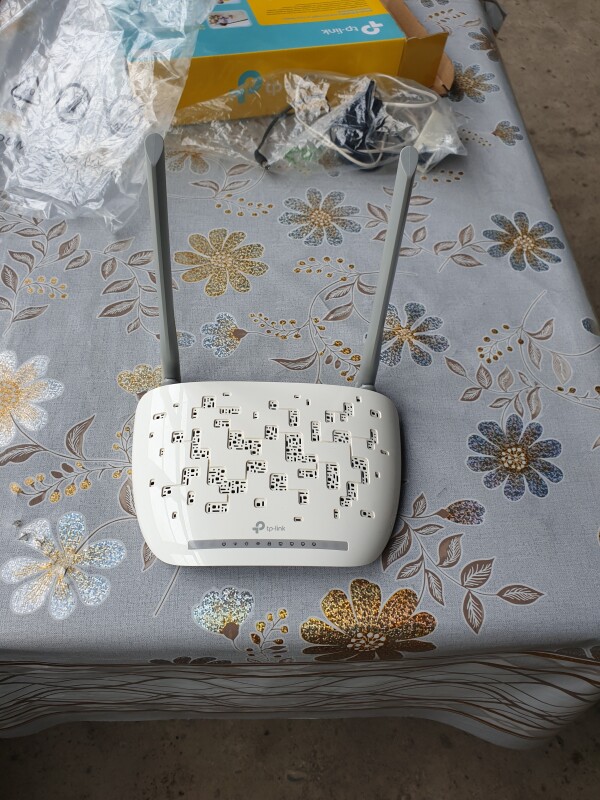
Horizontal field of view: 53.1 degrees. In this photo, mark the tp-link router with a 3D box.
[{"bbox_3d":[-0.020,-0.018,0.393,0.197,0.188,0.205,1,58,-2],"label":"tp-link router"}]

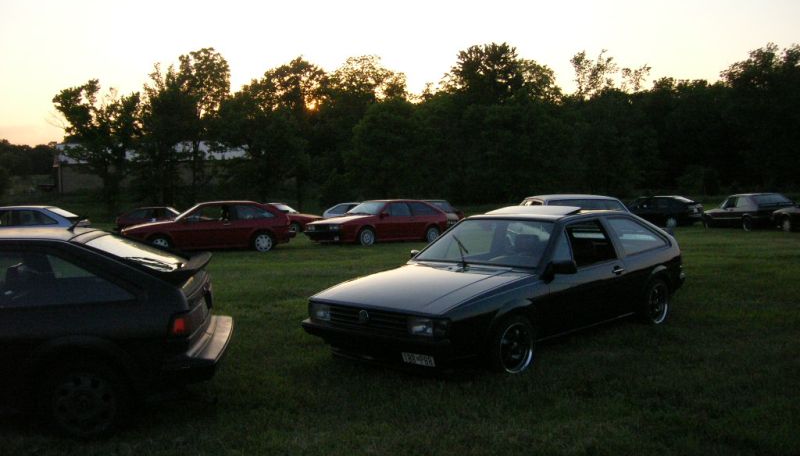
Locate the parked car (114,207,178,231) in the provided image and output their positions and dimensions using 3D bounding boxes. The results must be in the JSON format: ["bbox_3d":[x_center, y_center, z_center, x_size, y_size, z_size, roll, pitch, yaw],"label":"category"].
[{"bbox_3d":[-9.300,-0.161,31.500,4.150,1.290,1.640,-1,3,-3],"label":"parked car"}]

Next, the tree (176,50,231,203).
[{"bbox_3d":[-23.006,-12.352,92.000,6.600,17.800,6.600,-1,3,0],"label":"tree"}]

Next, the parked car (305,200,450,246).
[{"bbox_3d":[-0.550,-0.137,21.500,4.100,1.270,1.630,-3,3,-41],"label":"parked car"}]

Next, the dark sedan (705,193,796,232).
[{"bbox_3d":[12.800,-0.631,29.300,1.630,1.310,4.000,-2,3,-11],"label":"dark sedan"}]

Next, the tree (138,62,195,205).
[{"bbox_3d":[-25.852,-10.352,87.000,6.800,15.600,6.800,-1,3,0],"label":"tree"}]

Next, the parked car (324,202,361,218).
[{"bbox_3d":[-0.850,-0.309,30.500,4.100,1.300,1.640,0,3,24],"label":"parked car"}]

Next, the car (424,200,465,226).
[{"bbox_3d":[0.950,-0.430,31.000,1.650,1.310,4.100,-2,3,-20],"label":"car"}]

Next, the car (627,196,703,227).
[{"bbox_3d":[10.250,-0.666,32.500,4.050,1.290,1.630,1,4,45],"label":"car"}]

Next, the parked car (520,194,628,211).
[{"bbox_3d":[2.980,0.052,15.200,1.670,1.380,4.150,-2,3,-16],"label":"parked car"}]

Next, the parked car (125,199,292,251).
[{"bbox_3d":[-4.650,-0.025,19.350,4.100,1.270,1.630,-2,3,-11],"label":"parked car"}]

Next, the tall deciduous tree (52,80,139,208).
[{"bbox_3d":[-31.775,-8.713,82.000,8.000,13.400,8.800,-1,3,0],"label":"tall deciduous tree"}]

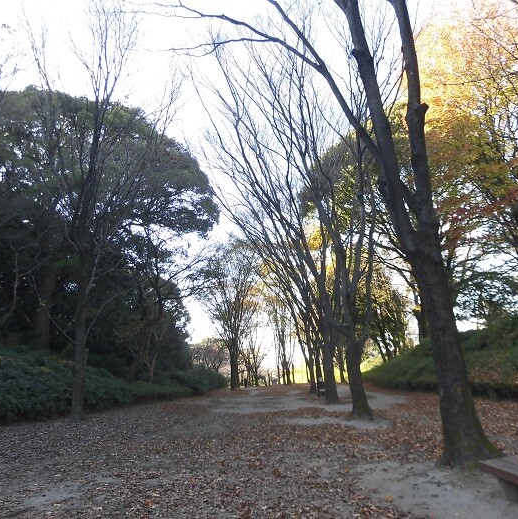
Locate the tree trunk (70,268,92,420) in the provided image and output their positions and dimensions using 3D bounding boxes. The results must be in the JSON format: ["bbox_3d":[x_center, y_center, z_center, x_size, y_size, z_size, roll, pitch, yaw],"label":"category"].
[{"bbox_3d":[-6.516,2.911,17.515,0.620,5.610,0.550,5,-15,-20],"label":"tree trunk"}]

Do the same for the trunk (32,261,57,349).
[{"bbox_3d":[-9.005,1.857,20.142,0.850,3.740,0.750,6,-15,-23],"label":"trunk"}]

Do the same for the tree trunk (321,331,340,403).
[{"bbox_3d":[4.092,6.194,27.460,0.900,4.000,0.800,-2,-14,8],"label":"tree trunk"}]

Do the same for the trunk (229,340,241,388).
[{"bbox_3d":[-2.443,10.774,49.871,1.100,5.070,1.000,1,-14,-3],"label":"trunk"}]

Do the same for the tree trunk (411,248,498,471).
[{"bbox_3d":[3.654,1.678,8.968,1.050,3.900,0.850,-5,-15,21],"label":"tree trunk"}]

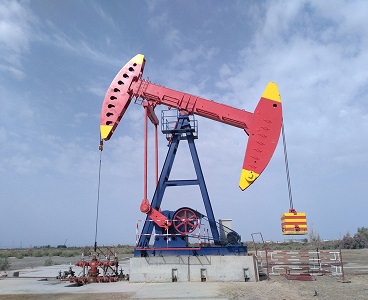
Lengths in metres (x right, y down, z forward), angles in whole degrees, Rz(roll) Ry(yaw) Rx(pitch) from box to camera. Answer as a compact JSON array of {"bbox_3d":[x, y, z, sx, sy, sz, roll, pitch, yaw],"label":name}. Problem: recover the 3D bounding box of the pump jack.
[{"bbox_3d":[0.301,-0.266,16.372,9.367,10.722,2.900,-3,-17,7],"label":"pump jack"}]

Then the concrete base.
[{"bbox_3d":[0.486,5.349,14.710,5.250,0.994,2.639,-3,-17,7],"label":"concrete base"}]

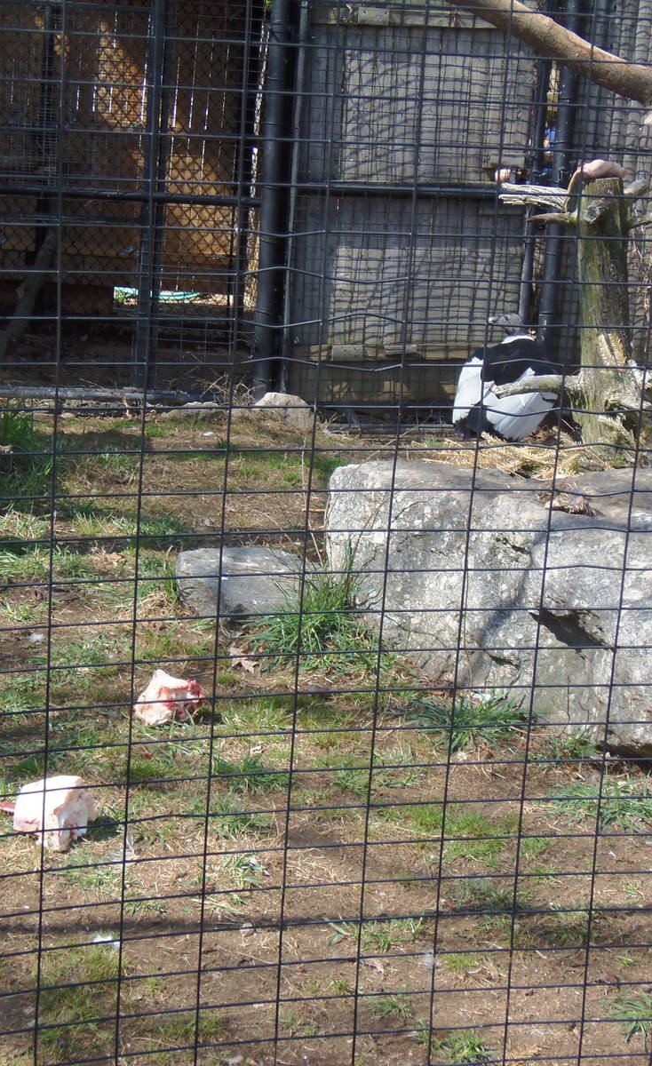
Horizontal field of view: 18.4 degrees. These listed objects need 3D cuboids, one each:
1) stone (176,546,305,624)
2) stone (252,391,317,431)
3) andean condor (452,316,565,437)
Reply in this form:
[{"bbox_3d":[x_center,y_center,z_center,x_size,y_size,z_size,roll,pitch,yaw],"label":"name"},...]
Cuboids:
[{"bbox_3d":[-0.249,0.139,5.890,0.370,0.170,0.310,3,12,0],"label":"stone"},{"bbox_3d":[-0.188,-0.556,9.065,0.285,0.170,0.220,3,12,0],"label":"stone"},{"bbox_3d":[0.845,-0.735,9.247,0.450,0.560,0.620,10,14,27],"label":"andean condor"}]

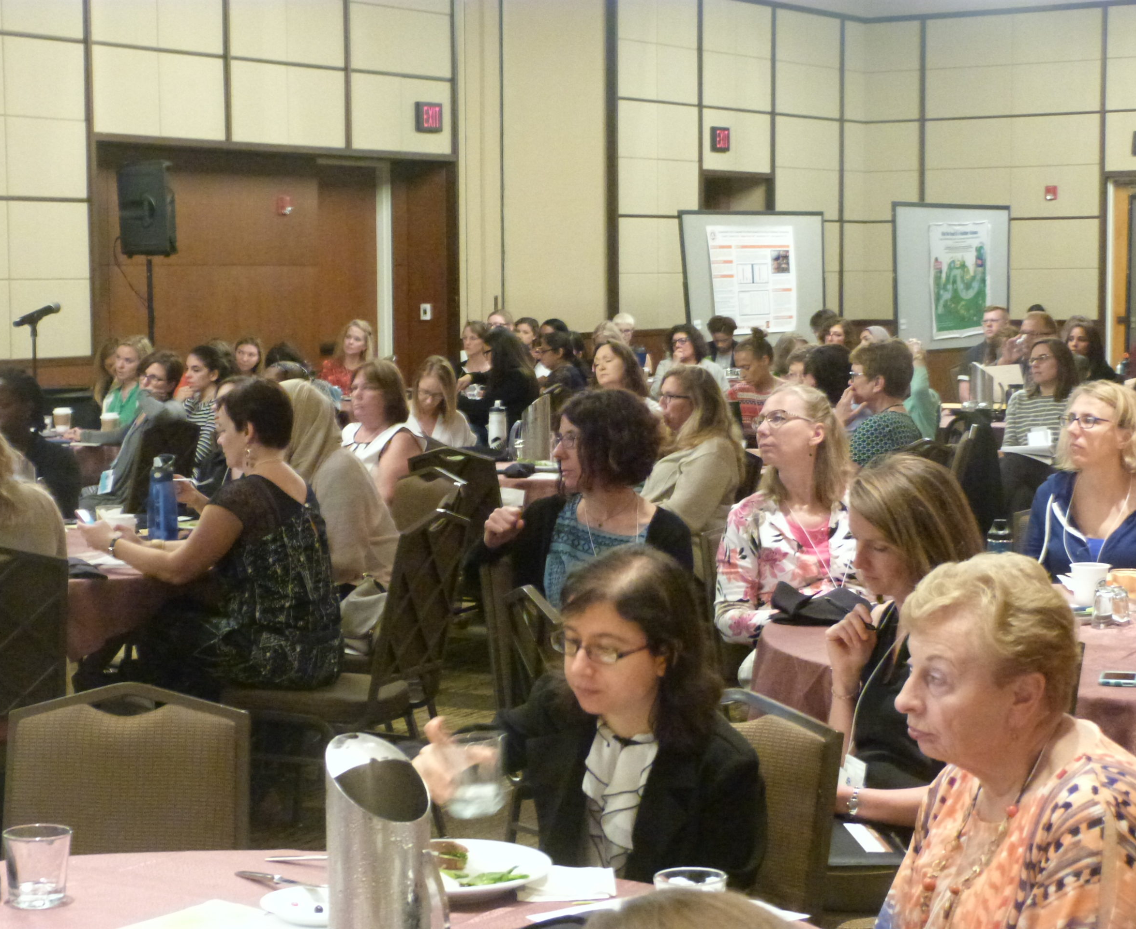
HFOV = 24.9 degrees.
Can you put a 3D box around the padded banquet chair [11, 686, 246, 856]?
[{"bbox_3d":[-0.715,0.836,4.070,0.450,0.900,0.580,-1,5,-2],"label":"padded banquet chair"}]

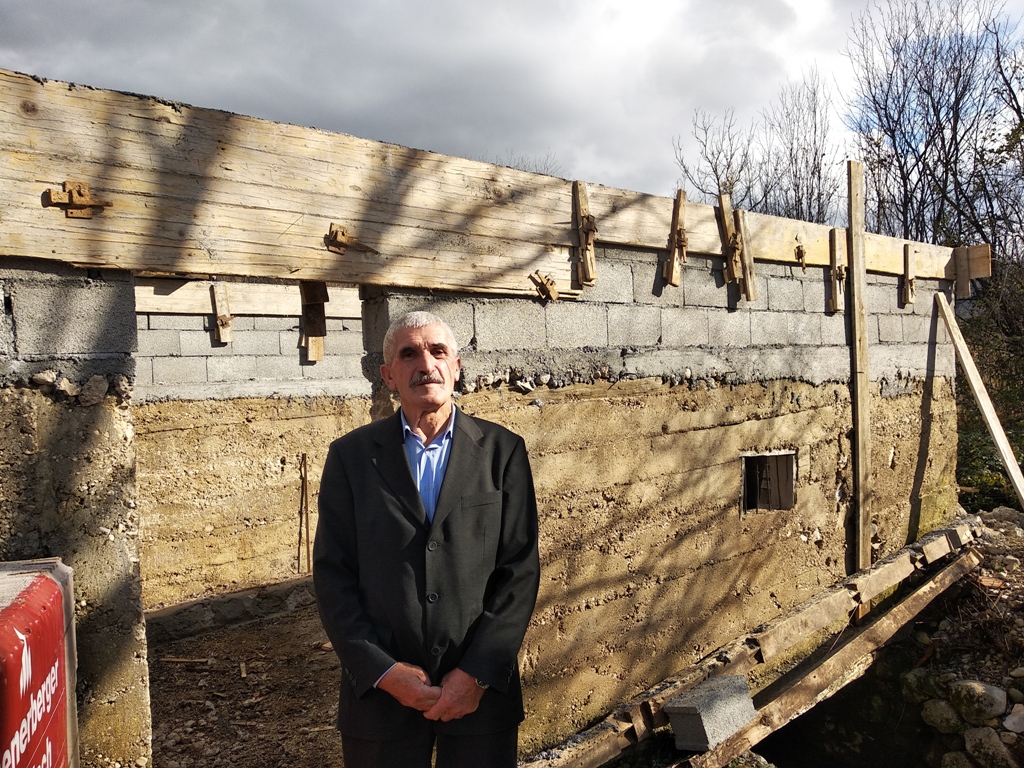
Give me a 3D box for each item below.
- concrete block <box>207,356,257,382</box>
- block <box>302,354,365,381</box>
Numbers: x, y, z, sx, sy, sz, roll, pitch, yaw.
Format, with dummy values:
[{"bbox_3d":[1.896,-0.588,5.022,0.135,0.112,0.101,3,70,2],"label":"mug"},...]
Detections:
[{"bbox_3d":[-2.285,-0.122,6.171,0.400,0.200,0.200,-3,2,-41],"label":"concrete block"},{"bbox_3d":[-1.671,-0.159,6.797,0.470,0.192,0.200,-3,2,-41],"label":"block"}]

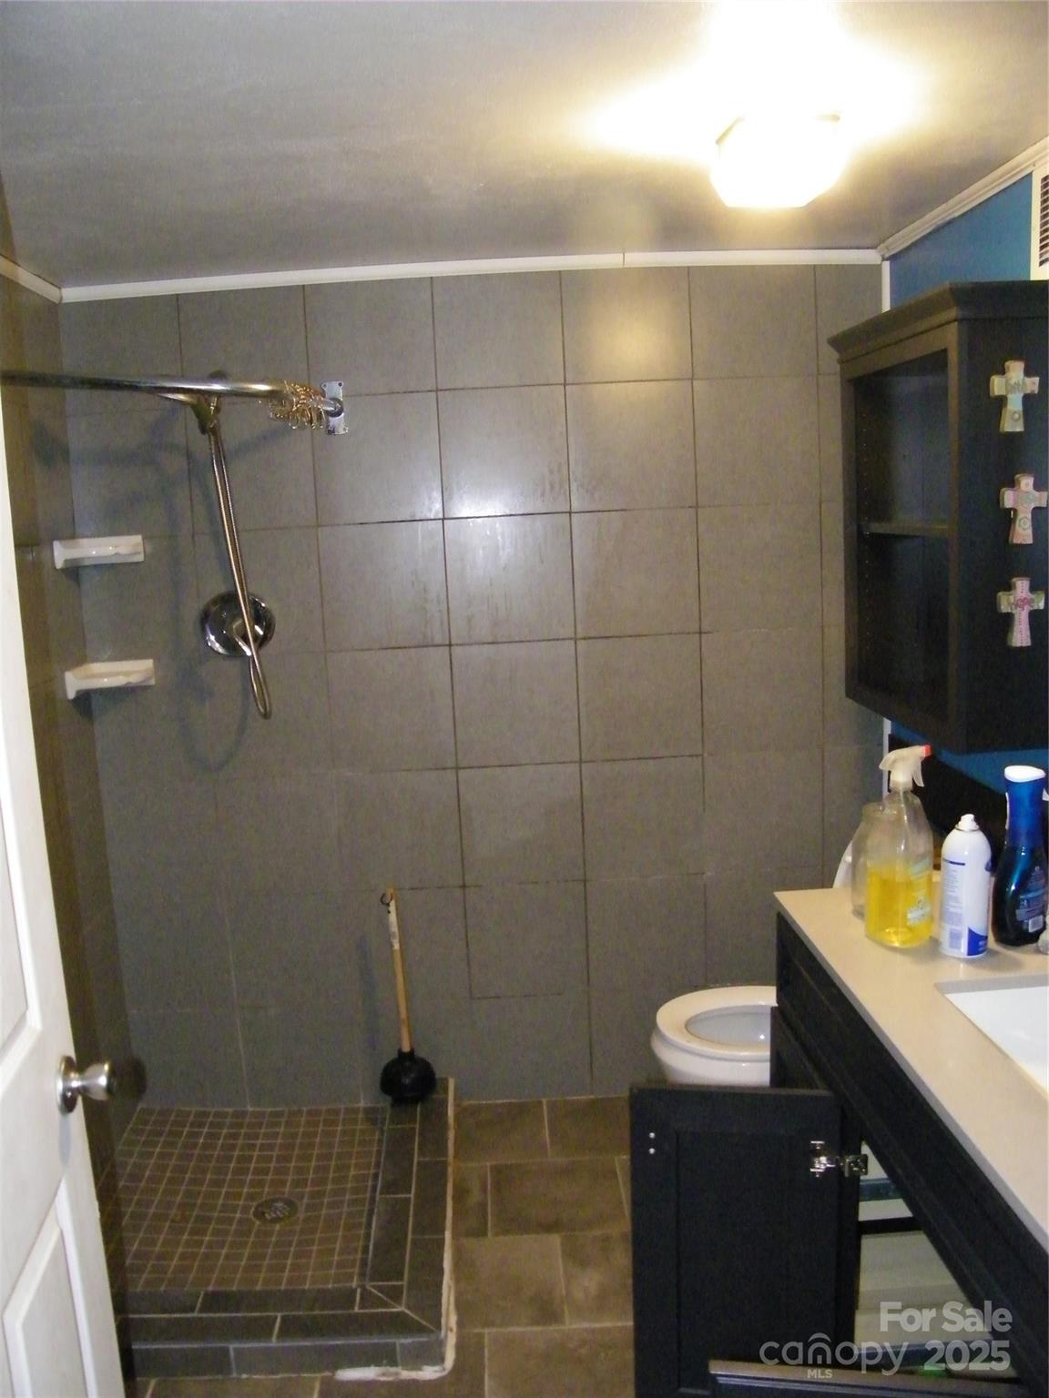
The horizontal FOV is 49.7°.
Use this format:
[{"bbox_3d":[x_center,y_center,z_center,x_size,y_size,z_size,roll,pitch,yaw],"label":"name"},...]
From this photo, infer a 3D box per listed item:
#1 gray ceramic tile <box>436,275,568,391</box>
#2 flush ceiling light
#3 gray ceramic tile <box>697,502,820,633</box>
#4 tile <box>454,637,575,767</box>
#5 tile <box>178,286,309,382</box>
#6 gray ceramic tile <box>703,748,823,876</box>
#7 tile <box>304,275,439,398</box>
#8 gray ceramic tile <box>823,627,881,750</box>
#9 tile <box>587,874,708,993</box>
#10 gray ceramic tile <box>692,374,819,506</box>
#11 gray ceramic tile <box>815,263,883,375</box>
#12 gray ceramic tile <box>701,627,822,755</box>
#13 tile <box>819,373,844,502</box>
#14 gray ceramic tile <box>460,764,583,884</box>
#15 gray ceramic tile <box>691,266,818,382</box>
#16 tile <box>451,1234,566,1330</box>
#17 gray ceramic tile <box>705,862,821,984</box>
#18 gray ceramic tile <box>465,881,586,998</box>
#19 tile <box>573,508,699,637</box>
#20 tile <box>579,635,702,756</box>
[{"bbox_3d":[-0.062,-0.875,2.691,0.303,0.260,0.010,-3,8,-1],"label":"gray ceramic tile"},{"bbox_3d":[0.426,-0.887,1.851,0.215,0.100,0.215,-3,8,0],"label":"flush ceiling light"},{"bbox_3d":[0.580,-0.323,2.787,0.304,0.304,0.010,-3,8,0],"label":"gray ceramic tile"},{"bbox_3d":[-0.021,0.013,2.813,0.303,0.303,0.012,-3,8,0],"label":"tile"},{"bbox_3d":[-0.664,-0.836,2.686,0.303,0.261,0.012,-3,8,0],"label":"tile"},{"bbox_3d":[0.606,0.285,2.875,0.304,0.304,0.010,-3,8,0],"label":"gray ceramic tile"},{"bbox_3d":[-0.363,-0.855,2.683,0.303,0.257,0.012,-3,8,0],"label":"tile"},{"bbox_3d":[0.813,-0.029,2.808,0.146,0.303,0.012,-3,8,0],"label":"gray ceramic tile"},{"bbox_3d":[0.314,0.602,2.908,0.303,0.303,0.010,-3,8,-1],"label":"tile"},{"bbox_3d":[0.563,-0.623,2.739,0.303,0.303,0.010,-3,8,-1],"label":"gray ceramic tile"},{"bbox_3d":[0.779,-0.909,2.702,0.162,0.248,0.010,-3,8,-1],"label":"gray ceramic tile"},{"bbox_3d":[0.590,-0.019,2.809,0.303,0.303,0.012,-3,8,0],"label":"gray ceramic tile"},{"bbox_3d":[0.783,-0.626,2.719,0.148,0.303,0.012,-3,8,0],"label":"tile"},{"bbox_3d":[-0.007,0.317,2.859,0.303,0.303,0.012,-3,8,0],"label":"gray ceramic tile"},{"bbox_3d":[0.542,-0.892,2.679,0.303,0.253,0.012,-3,8,0],"label":"gray ceramic tile"},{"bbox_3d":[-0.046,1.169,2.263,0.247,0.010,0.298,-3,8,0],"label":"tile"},{"bbox_3d":[0.615,0.582,2.899,0.303,0.303,0.012,-3,8,0],"label":"gray ceramic tile"},{"bbox_3d":[0.007,0.620,2.921,0.304,0.304,0.010,-3,8,0],"label":"gray ceramic tile"},{"bbox_3d":[0.272,-0.305,2.778,0.303,0.303,0.010,-3,8,-1],"label":"tile"},{"bbox_3d":[0.286,-0.003,2.821,0.303,0.303,0.010,-3,8,-1],"label":"tile"}]

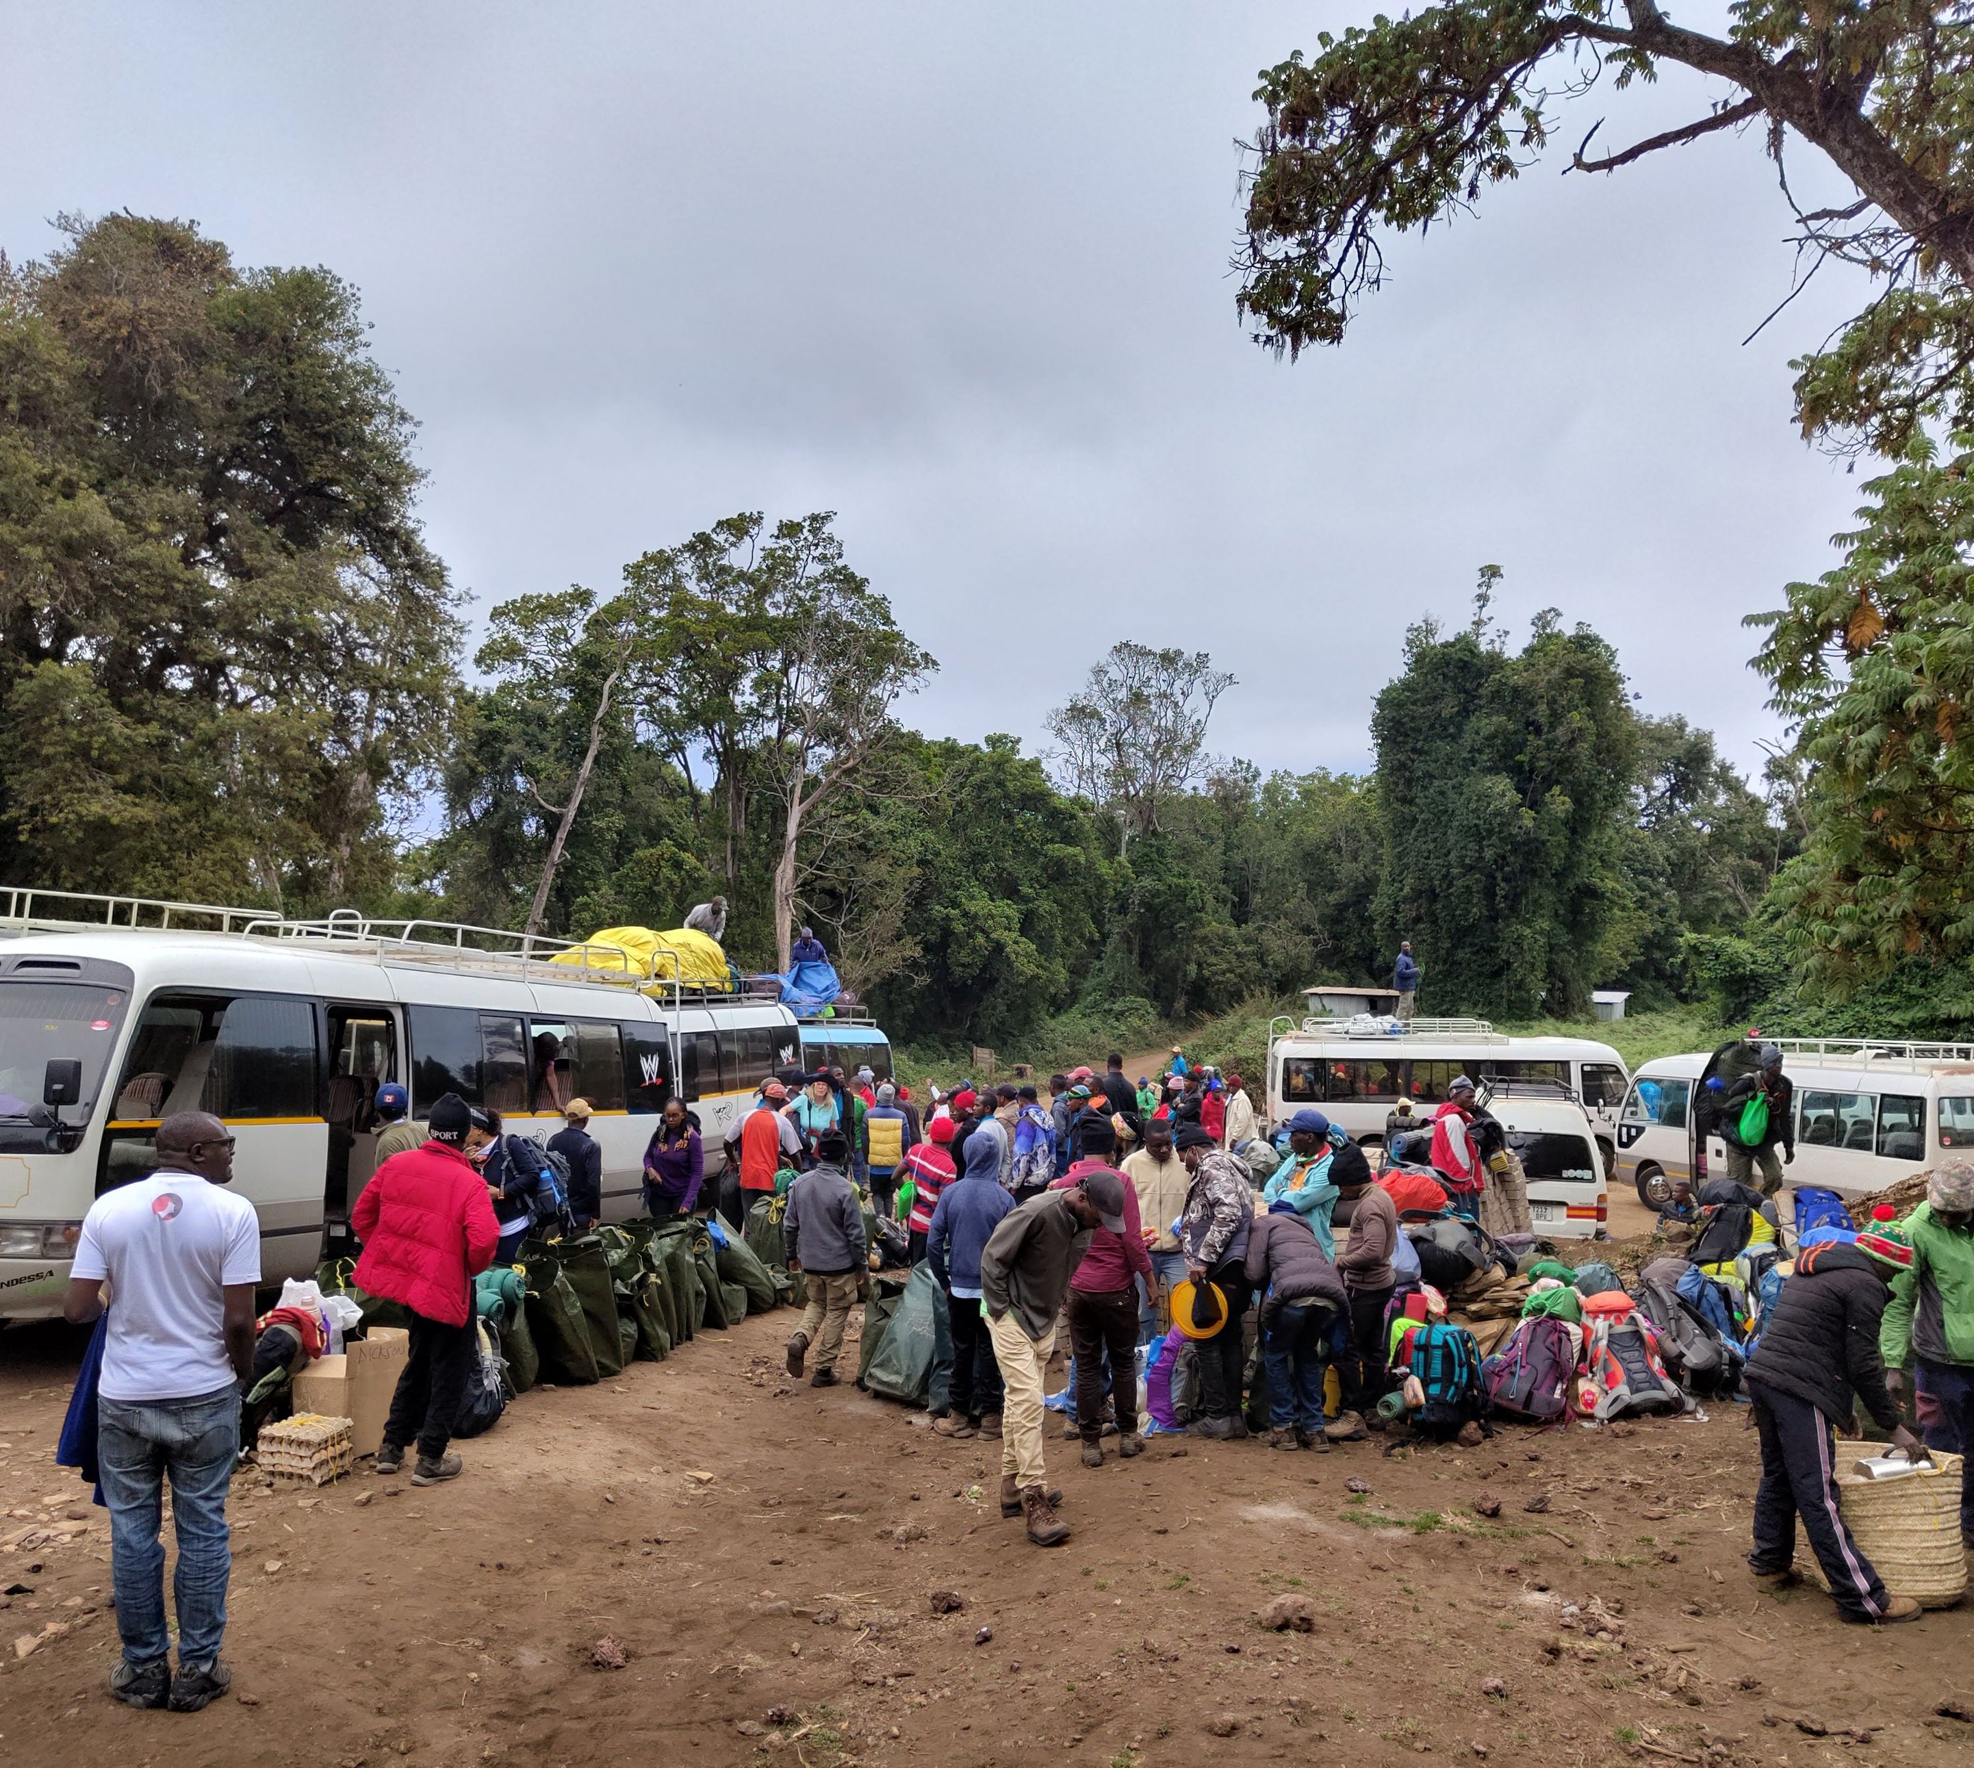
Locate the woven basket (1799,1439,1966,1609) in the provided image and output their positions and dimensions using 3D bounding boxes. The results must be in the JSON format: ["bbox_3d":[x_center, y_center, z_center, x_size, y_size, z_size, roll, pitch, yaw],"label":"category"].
[{"bbox_3d":[3.450,2.440,6.280,0.560,0.490,0.560,-4,-8,28],"label":"woven basket"}]

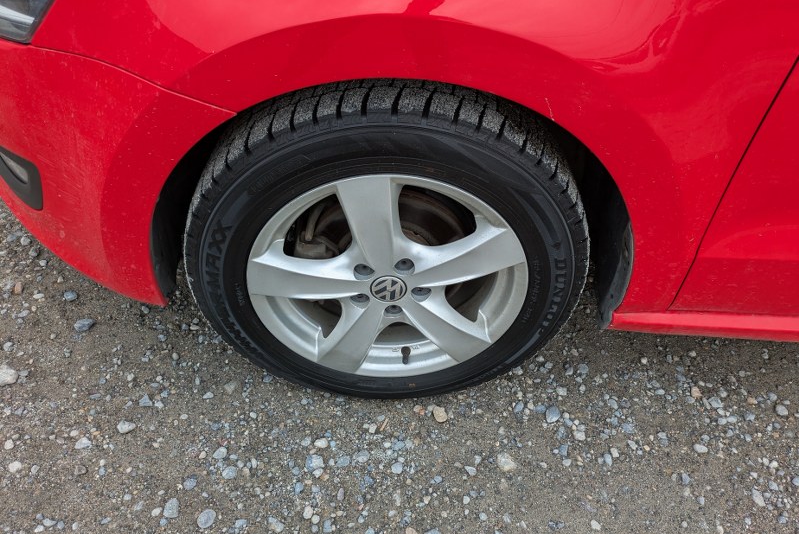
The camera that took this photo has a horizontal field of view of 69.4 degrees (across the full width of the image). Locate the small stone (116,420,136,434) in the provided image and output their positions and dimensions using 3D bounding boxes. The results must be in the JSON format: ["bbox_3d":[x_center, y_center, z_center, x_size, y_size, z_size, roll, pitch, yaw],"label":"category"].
[{"bbox_3d":[-0.466,0.273,0.985,0.028,0.014,0.022,3,43,0],"label":"small stone"}]

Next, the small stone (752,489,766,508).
[{"bbox_3d":[0.576,0.369,0.927,0.017,0.014,0.033,6,42,5],"label":"small stone"}]

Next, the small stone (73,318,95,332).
[{"bbox_3d":[-0.624,0.115,1.145,0.036,0.017,0.026,-18,47,-21],"label":"small stone"}]

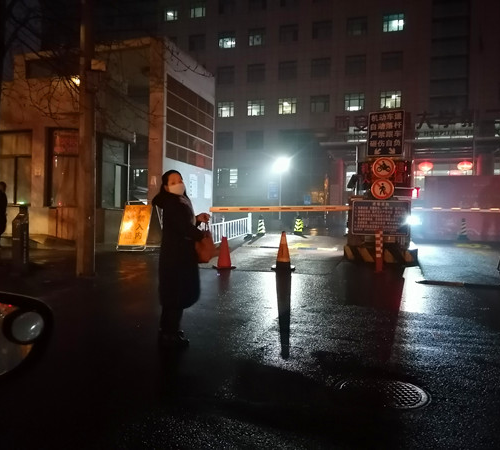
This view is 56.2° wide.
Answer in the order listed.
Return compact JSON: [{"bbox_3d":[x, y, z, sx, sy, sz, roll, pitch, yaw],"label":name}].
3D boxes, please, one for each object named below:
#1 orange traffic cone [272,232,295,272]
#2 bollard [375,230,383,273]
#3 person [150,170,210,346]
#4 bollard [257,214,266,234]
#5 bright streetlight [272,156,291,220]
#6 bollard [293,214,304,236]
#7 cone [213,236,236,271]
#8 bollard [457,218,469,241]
[{"bbox_3d":[0.623,0.477,8.750,0.430,0.720,0.430,1,0,0],"label":"orange traffic cone"},{"bbox_3d":[2.372,0.481,8.600,0.130,0.780,0.130,1,0,0],"label":"bollard"},{"bbox_3d":[-0.641,0.300,4.350,0.480,1.620,0.490,1,0,28],"label":"person"},{"bbox_3d":[0.449,0.004,17.800,0.360,0.730,0.360,1,0,0],"label":"bollard"},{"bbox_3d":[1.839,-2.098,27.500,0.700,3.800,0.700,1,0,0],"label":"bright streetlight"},{"bbox_3d":[1.845,0.000,17.800,0.380,0.730,0.380,1,0,0],"label":"bollard"},{"bbox_3d":[-0.477,0.516,8.850,0.420,0.580,0.420,1,0,0],"label":"cone"},{"bbox_3d":[7.454,0.158,16.400,0.380,0.760,0.380,1,0,0],"label":"bollard"}]

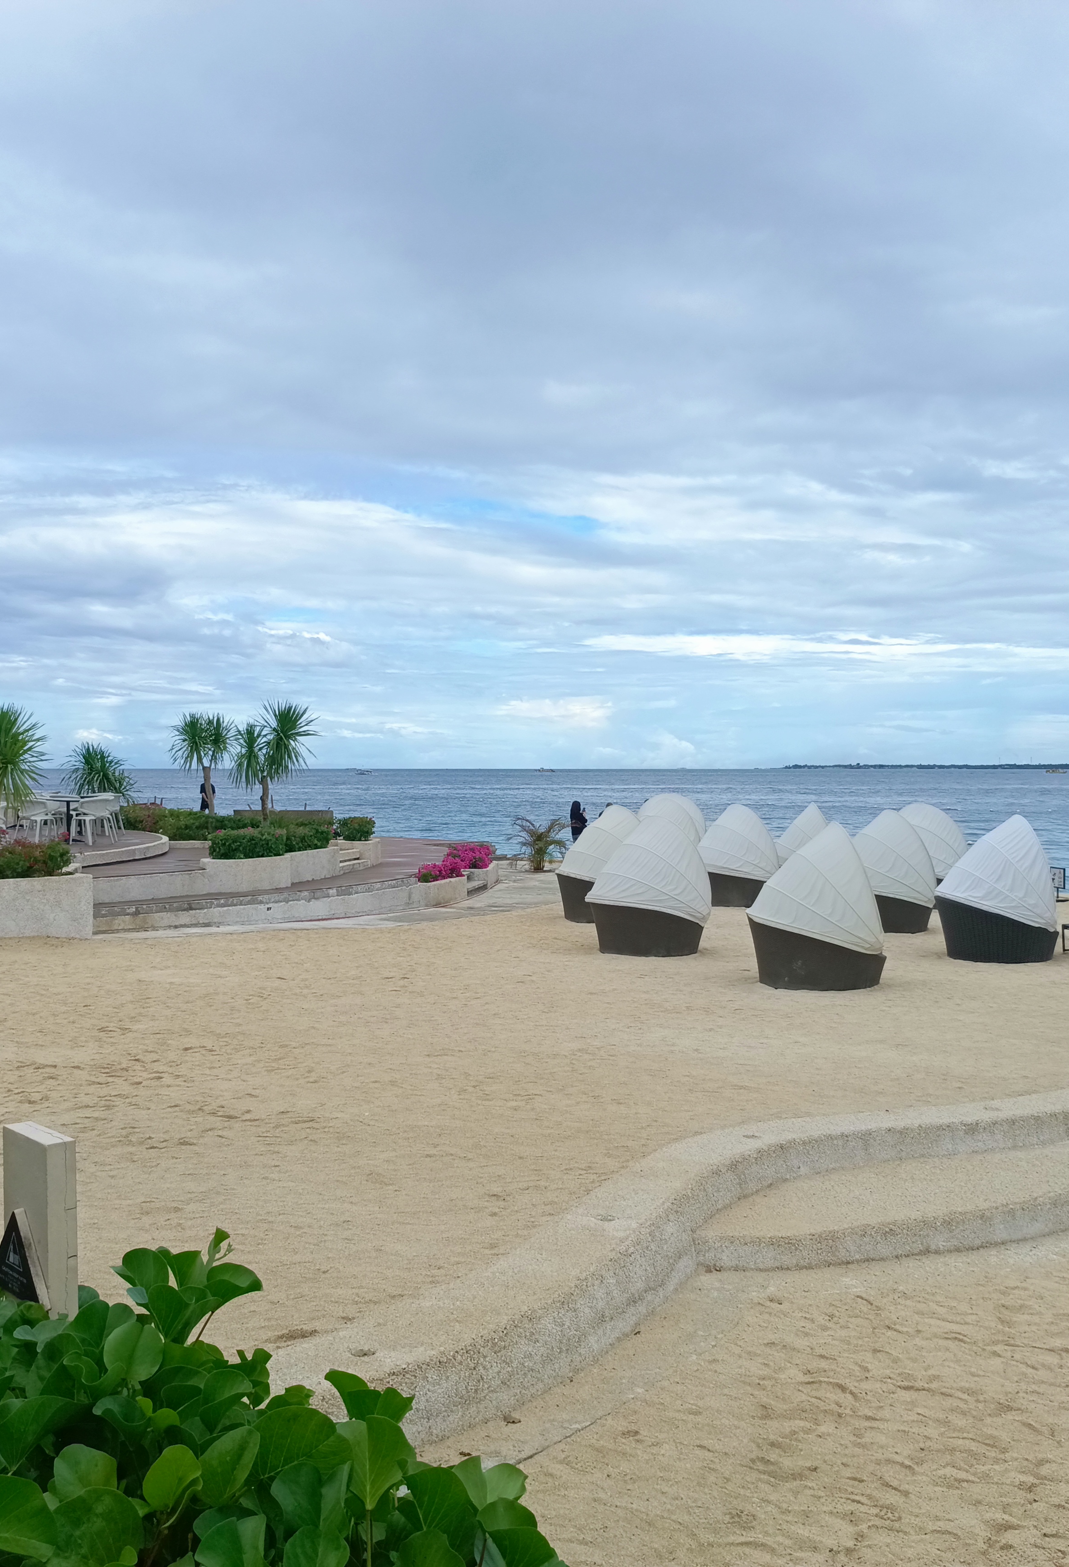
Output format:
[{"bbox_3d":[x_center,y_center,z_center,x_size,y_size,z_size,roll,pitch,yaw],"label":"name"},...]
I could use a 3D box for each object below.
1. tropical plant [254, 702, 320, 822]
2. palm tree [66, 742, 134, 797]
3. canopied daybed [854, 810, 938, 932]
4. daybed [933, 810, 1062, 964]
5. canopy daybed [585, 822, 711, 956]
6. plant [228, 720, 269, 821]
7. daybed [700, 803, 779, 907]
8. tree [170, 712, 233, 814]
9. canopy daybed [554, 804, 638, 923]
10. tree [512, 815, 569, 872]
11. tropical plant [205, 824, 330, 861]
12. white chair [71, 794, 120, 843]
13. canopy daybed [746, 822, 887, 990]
[{"bbox_3d":[-4.160,-0.301,25.300,1.100,2.150,1.100,0,1,-12],"label":"tropical plant"},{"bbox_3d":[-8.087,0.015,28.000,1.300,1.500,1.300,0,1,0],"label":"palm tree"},{"bbox_3d":[5.316,1.267,22.700,1.560,1.760,1.600,0,1,-25],"label":"canopied daybed"},{"bbox_3d":[5.315,1.158,17.300,1.380,1.630,1.420,0,1,-14],"label":"daybed"},{"bbox_3d":[1.522,1.295,19.950,1.560,1.760,1.600,0,1,-35],"label":"canopy daybed"},{"bbox_3d":[-4.790,-0.137,25.300,0.720,1.800,0.720,0,1,-12],"label":"plant"},{"bbox_3d":[3.381,1.161,24.900,1.420,1.620,1.380,1,1,43],"label":"daybed"},{"bbox_3d":[-6.267,-0.292,28.400,1.150,2.150,1.150,0,1,0],"label":"tree"},{"bbox_3d":[1.125,1.254,23.900,1.560,1.760,1.600,0,1,-25],"label":"canopy daybed"},{"bbox_3d":[0.108,1.329,33.200,1.300,1.200,1.250,0,1,0],"label":"tree"},{"bbox_3d":[-4.050,0.892,22.900,0.800,0.520,2.300,0,1,33],"label":"tropical plant"},{"bbox_3d":[-7.390,0.615,25.300,0.600,0.790,0.630,0,1,38],"label":"white chair"},{"bbox_3d":[3.135,1.327,16.800,1.560,1.760,1.600,0,1,-6],"label":"canopy daybed"}]

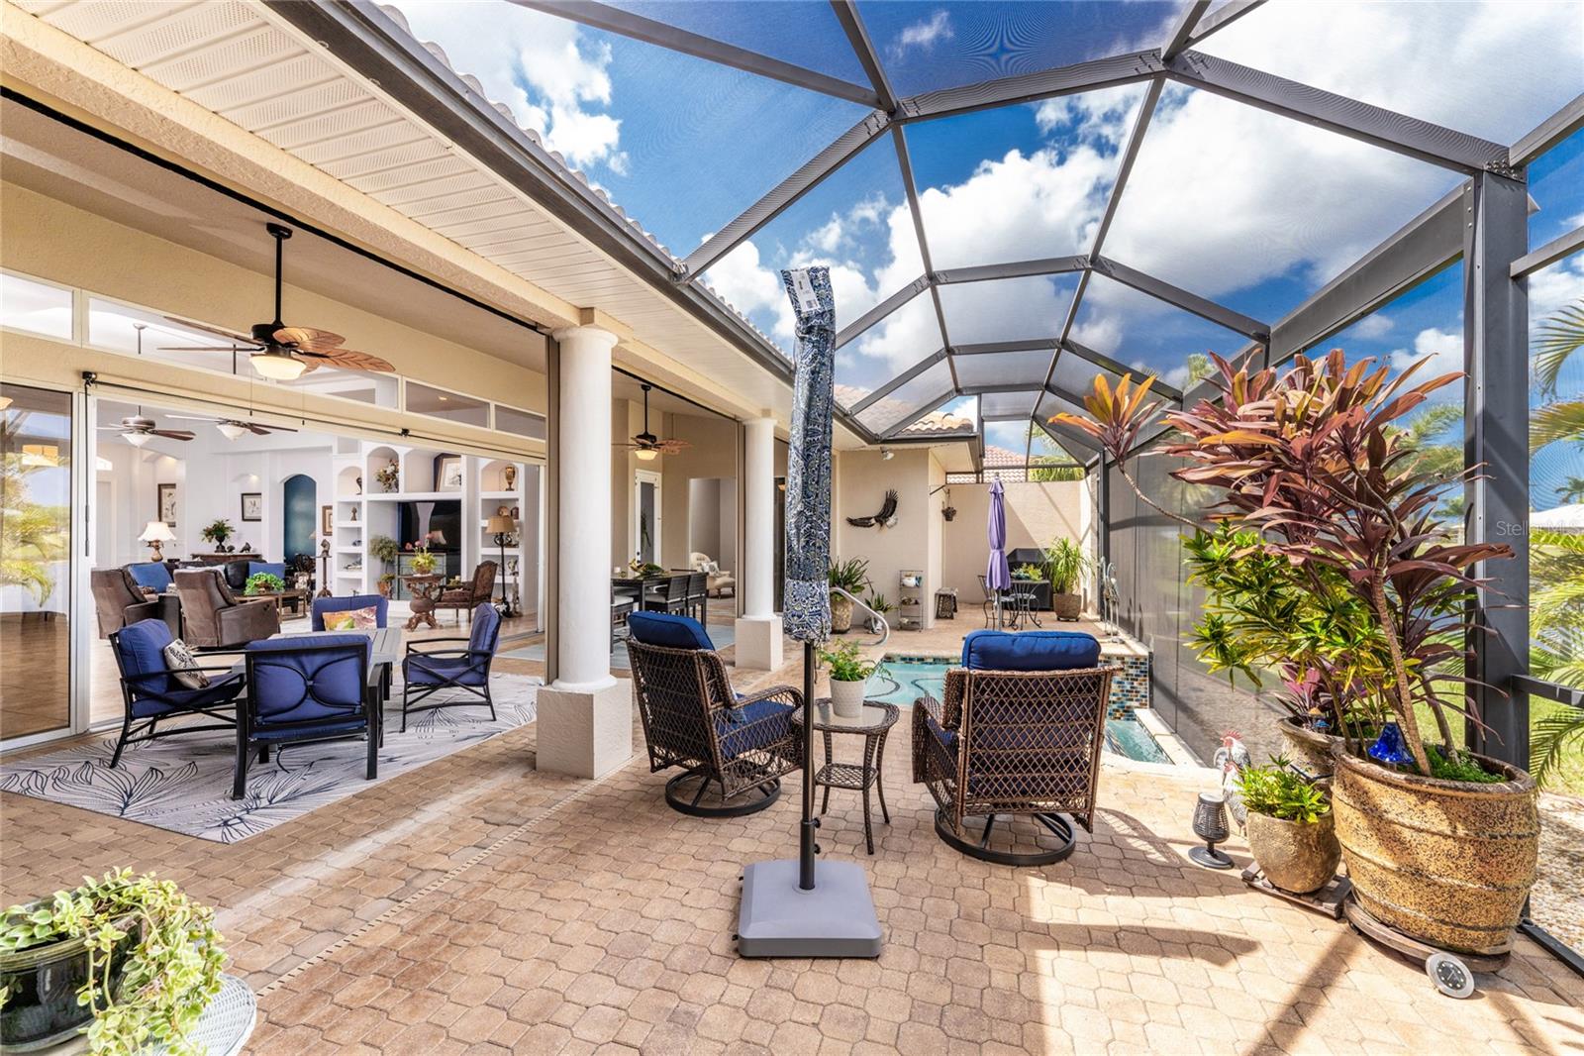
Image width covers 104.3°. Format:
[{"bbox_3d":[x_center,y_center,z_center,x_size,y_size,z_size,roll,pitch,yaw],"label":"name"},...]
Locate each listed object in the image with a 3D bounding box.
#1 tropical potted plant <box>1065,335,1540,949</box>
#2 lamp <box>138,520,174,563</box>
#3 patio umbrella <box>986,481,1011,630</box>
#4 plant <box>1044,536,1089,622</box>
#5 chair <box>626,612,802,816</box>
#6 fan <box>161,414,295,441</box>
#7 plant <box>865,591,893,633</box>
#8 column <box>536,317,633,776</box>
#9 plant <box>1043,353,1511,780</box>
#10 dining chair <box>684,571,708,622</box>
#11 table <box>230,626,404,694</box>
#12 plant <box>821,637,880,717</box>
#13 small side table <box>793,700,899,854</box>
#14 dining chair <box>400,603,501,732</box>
[{"bbox_3d":[1.950,0.375,2.557,1.450,2.080,1.100,0,0,18],"label":"tropical potted plant"},{"bbox_3d":[-11.547,0.281,11.200,0.450,0.780,0.450,0,-1,18],"label":"lamp"},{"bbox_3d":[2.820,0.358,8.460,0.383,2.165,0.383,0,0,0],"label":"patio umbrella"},{"bbox_3d":[4.633,0.826,10.404,0.750,1.420,0.750,0,0,18],"label":"plant"},{"bbox_3d":[-0.403,0.961,3.371,0.680,1.000,0.820,0,-1,41],"label":"chair"},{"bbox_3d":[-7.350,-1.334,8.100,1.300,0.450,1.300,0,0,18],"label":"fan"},{"bbox_3d":[1.283,1.201,9.052,0.420,0.620,0.400,0,0,18],"label":"plant"},{"bbox_3d":[-1.276,0.125,3.843,0.405,2.680,0.405,0,-1,18],"label":"column"},{"bbox_3d":[1.833,0.111,2.397,1.289,1.491,1.058,0,0,37],"label":"plant"},{"bbox_3d":[-1.528,1.043,8.503,0.530,0.900,0.500,0,0,18],"label":"dining chair"},{"bbox_3d":[-3.387,1.161,4.526,0.850,0.620,1.280,0,-1,-31],"label":"table"},{"bbox_3d":[0.274,0.697,2.881,0.302,0.353,0.282,0,0,0],"label":"plant"},{"bbox_3d":[0.259,1.179,2.969,0.455,0.575,0.455,0,0,18],"label":"small side table"},{"bbox_3d":[-2.619,1.040,4.841,0.723,0.851,0.673,0,0,-26],"label":"dining chair"}]

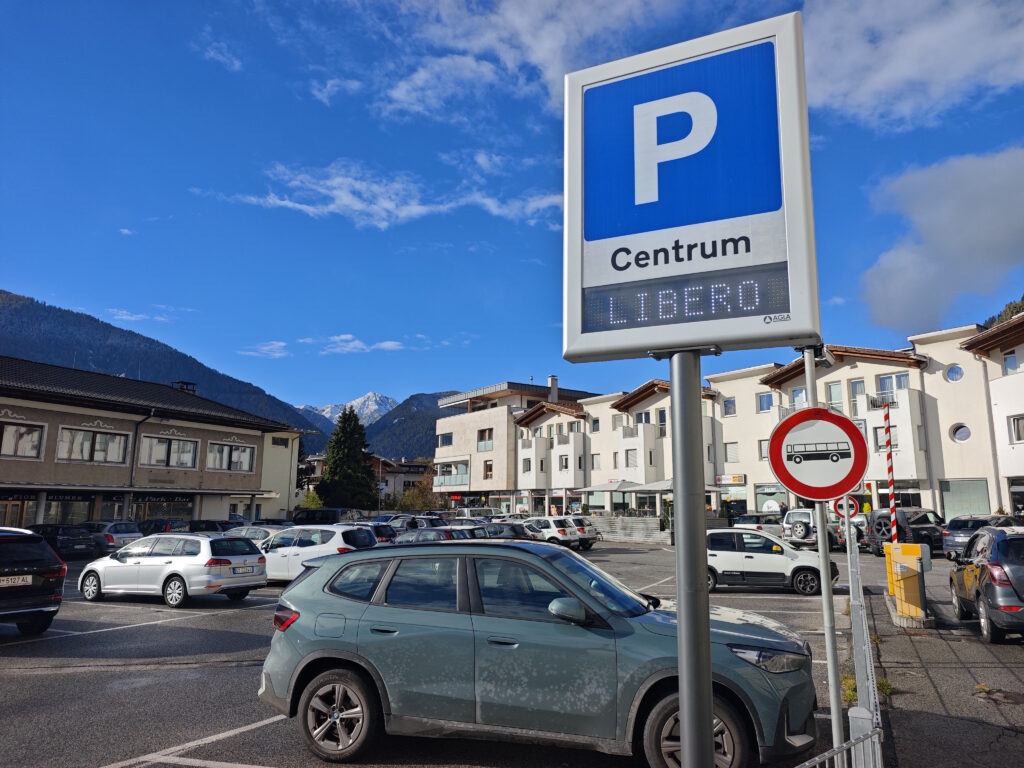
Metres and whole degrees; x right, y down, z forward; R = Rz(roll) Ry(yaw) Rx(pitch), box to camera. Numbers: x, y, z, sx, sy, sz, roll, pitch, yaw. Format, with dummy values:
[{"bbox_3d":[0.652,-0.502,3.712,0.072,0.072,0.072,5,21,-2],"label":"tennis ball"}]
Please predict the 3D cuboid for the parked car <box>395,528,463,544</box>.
[{"bbox_3d":[-3.362,5.473,22.264,4.100,1.480,1.710,-5,-11,26],"label":"parked car"}]

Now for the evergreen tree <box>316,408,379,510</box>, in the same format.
[{"bbox_3d":[-17.233,8.656,71.563,6.695,12.803,6.695,0,-10,0],"label":"evergreen tree"}]

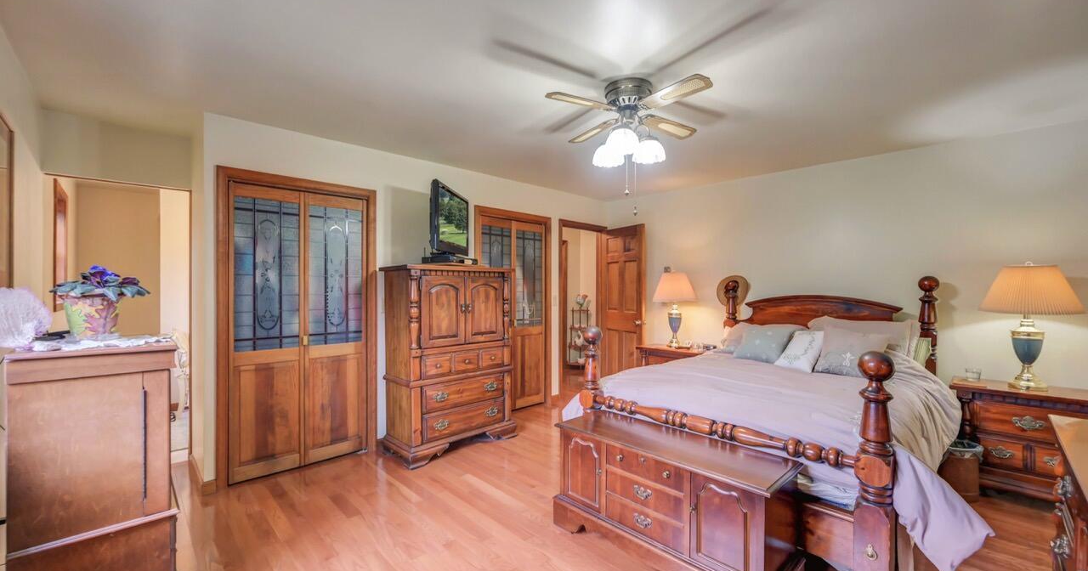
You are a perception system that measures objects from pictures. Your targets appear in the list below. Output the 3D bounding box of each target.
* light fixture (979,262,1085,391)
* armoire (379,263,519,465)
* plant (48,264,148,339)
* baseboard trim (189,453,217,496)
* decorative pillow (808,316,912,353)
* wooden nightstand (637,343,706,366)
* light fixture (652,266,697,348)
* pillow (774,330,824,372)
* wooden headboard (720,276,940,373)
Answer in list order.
[{"bbox_3d":[3.043,0.250,2.650,0.440,0.800,0.440,0,0,-44],"label":"light fixture"},{"bbox_3d":[-0.801,0.593,3.593,1.000,1.475,0.630,0,0,-44],"label":"armoire"},{"bbox_3d":[-1.747,0.072,1.677,0.260,0.285,0.260,0,0,-44],"label":"plant"},{"bbox_3d":[-2.374,1.289,2.945,0.100,0.085,0.700,0,0,-44],"label":"baseboard trim"},{"bbox_3d":[2.382,0.447,3.232,0.670,0.450,0.170,0,-30,46],"label":"decorative pillow"},{"bbox_3d":[1.372,0.992,4.374,0.410,0.675,0.680,0,0,-44],"label":"wooden nightstand"},{"bbox_3d":[1.373,0.251,4.447,0.440,0.810,0.440,0,0,-44],"label":"light fixture"},{"bbox_3d":[1.982,0.502,3.220,0.120,0.320,0.310,32,-6,-15],"label":"pillow"},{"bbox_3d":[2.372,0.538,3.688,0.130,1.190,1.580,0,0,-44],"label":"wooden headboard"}]

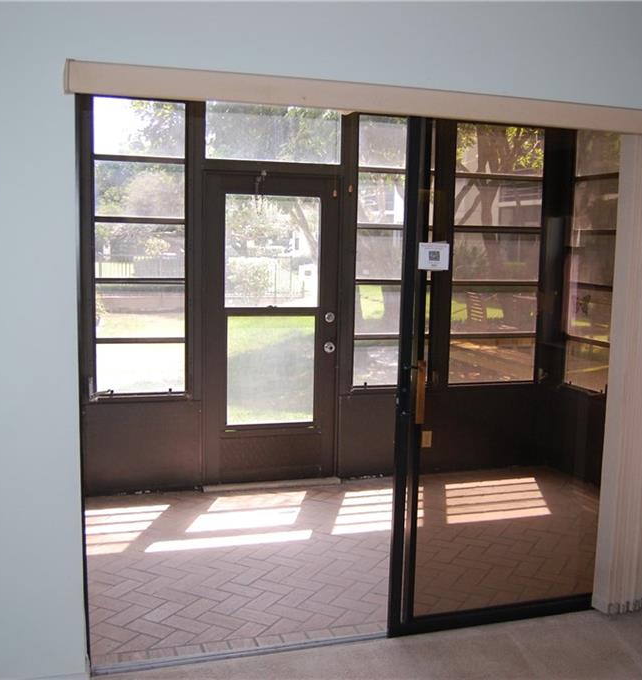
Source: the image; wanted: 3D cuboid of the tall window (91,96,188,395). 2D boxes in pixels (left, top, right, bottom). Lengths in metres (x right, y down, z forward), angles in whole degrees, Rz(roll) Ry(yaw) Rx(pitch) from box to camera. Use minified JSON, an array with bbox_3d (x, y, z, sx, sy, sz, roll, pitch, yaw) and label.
[{"bbox_3d":[-1.106,-0.548,4.854,0.572,1.818,0.080,-1,7,-17],"label":"tall window"}]

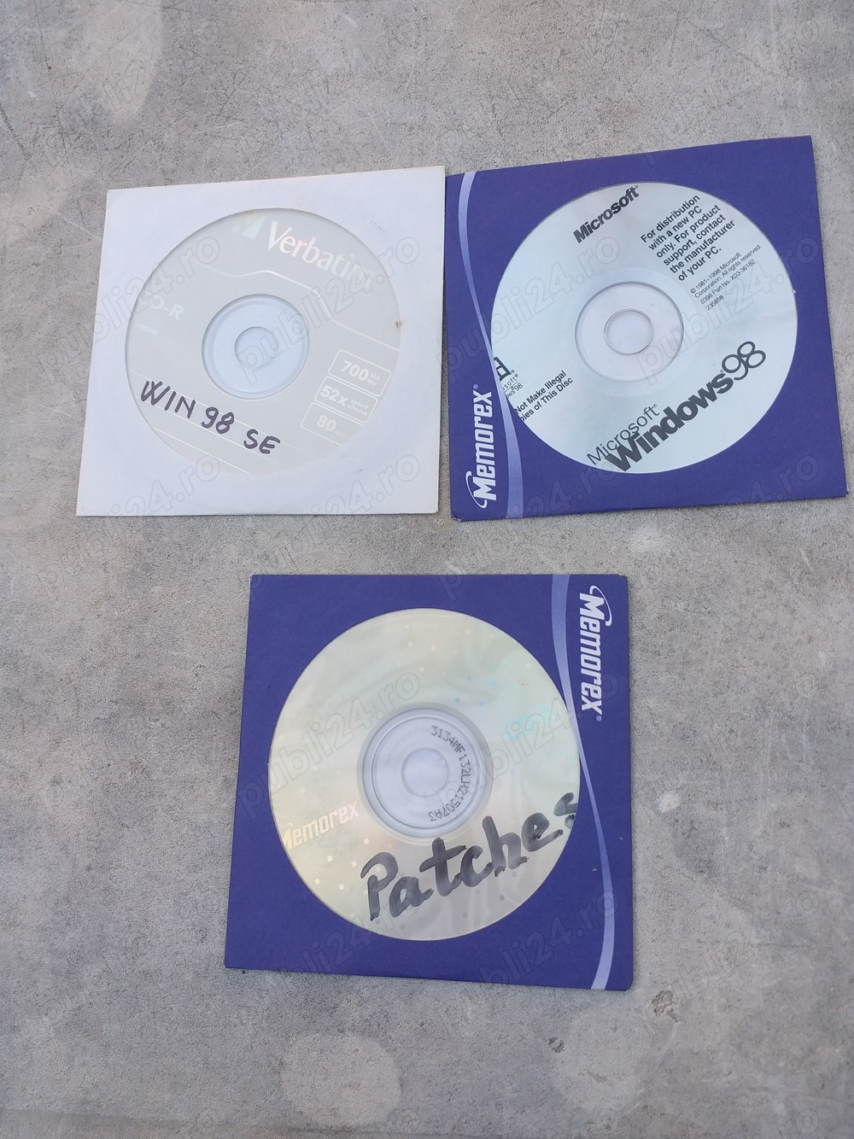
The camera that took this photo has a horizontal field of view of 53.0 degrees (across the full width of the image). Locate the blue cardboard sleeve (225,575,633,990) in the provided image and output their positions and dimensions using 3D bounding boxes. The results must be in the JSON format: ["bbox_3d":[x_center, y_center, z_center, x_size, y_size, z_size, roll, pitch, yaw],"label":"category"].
[{"bbox_3d":[0.001,0.062,0.268,0.123,0.003,0.123,0,80,8],"label":"blue cardboard sleeve"}]

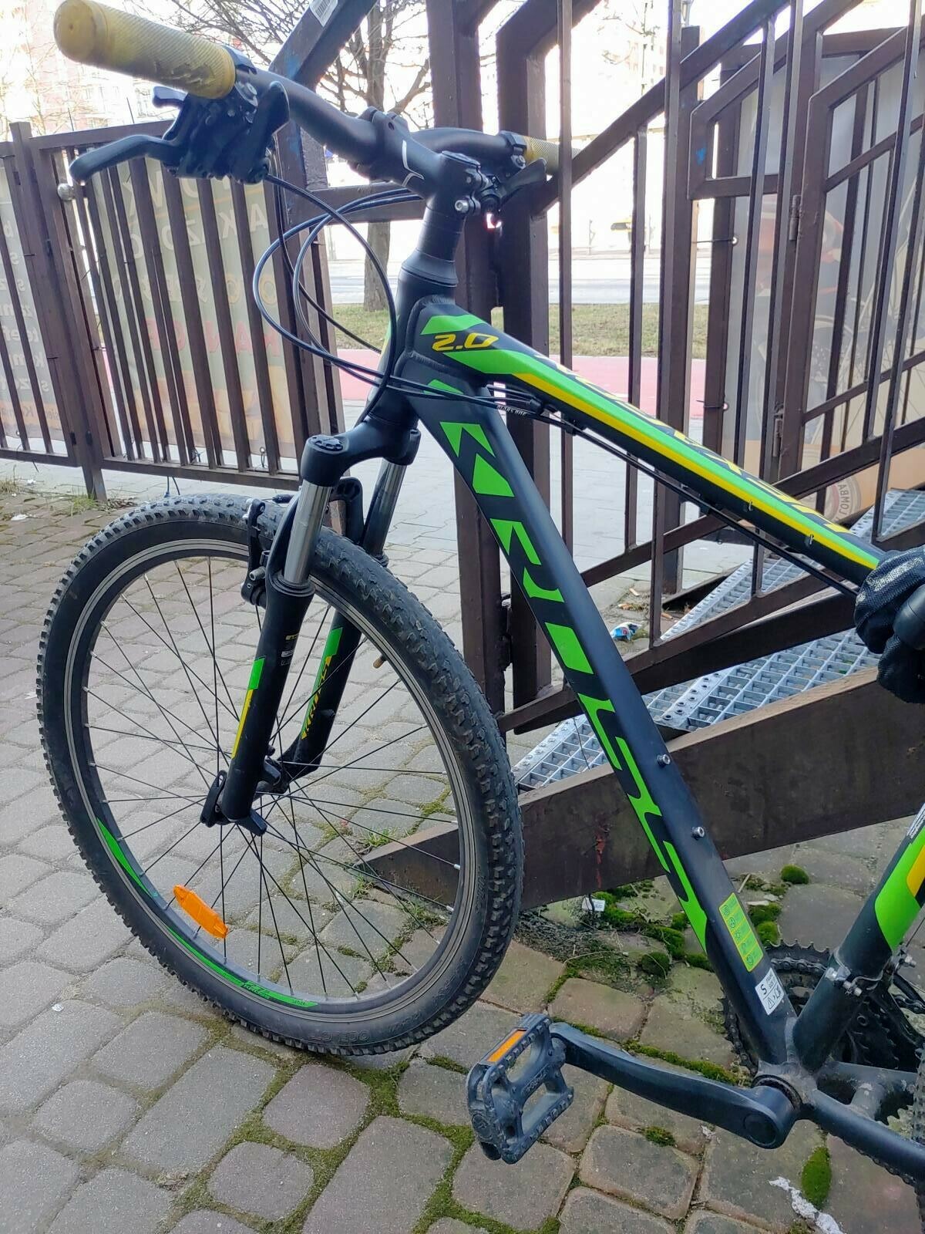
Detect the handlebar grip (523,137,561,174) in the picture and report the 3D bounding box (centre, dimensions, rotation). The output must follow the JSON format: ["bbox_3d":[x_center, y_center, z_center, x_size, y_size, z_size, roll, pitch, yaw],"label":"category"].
[{"bbox_3d":[0.098,-0.484,0.982,0.033,0.033,0.126,13,22,37],"label":"handlebar grip"}]

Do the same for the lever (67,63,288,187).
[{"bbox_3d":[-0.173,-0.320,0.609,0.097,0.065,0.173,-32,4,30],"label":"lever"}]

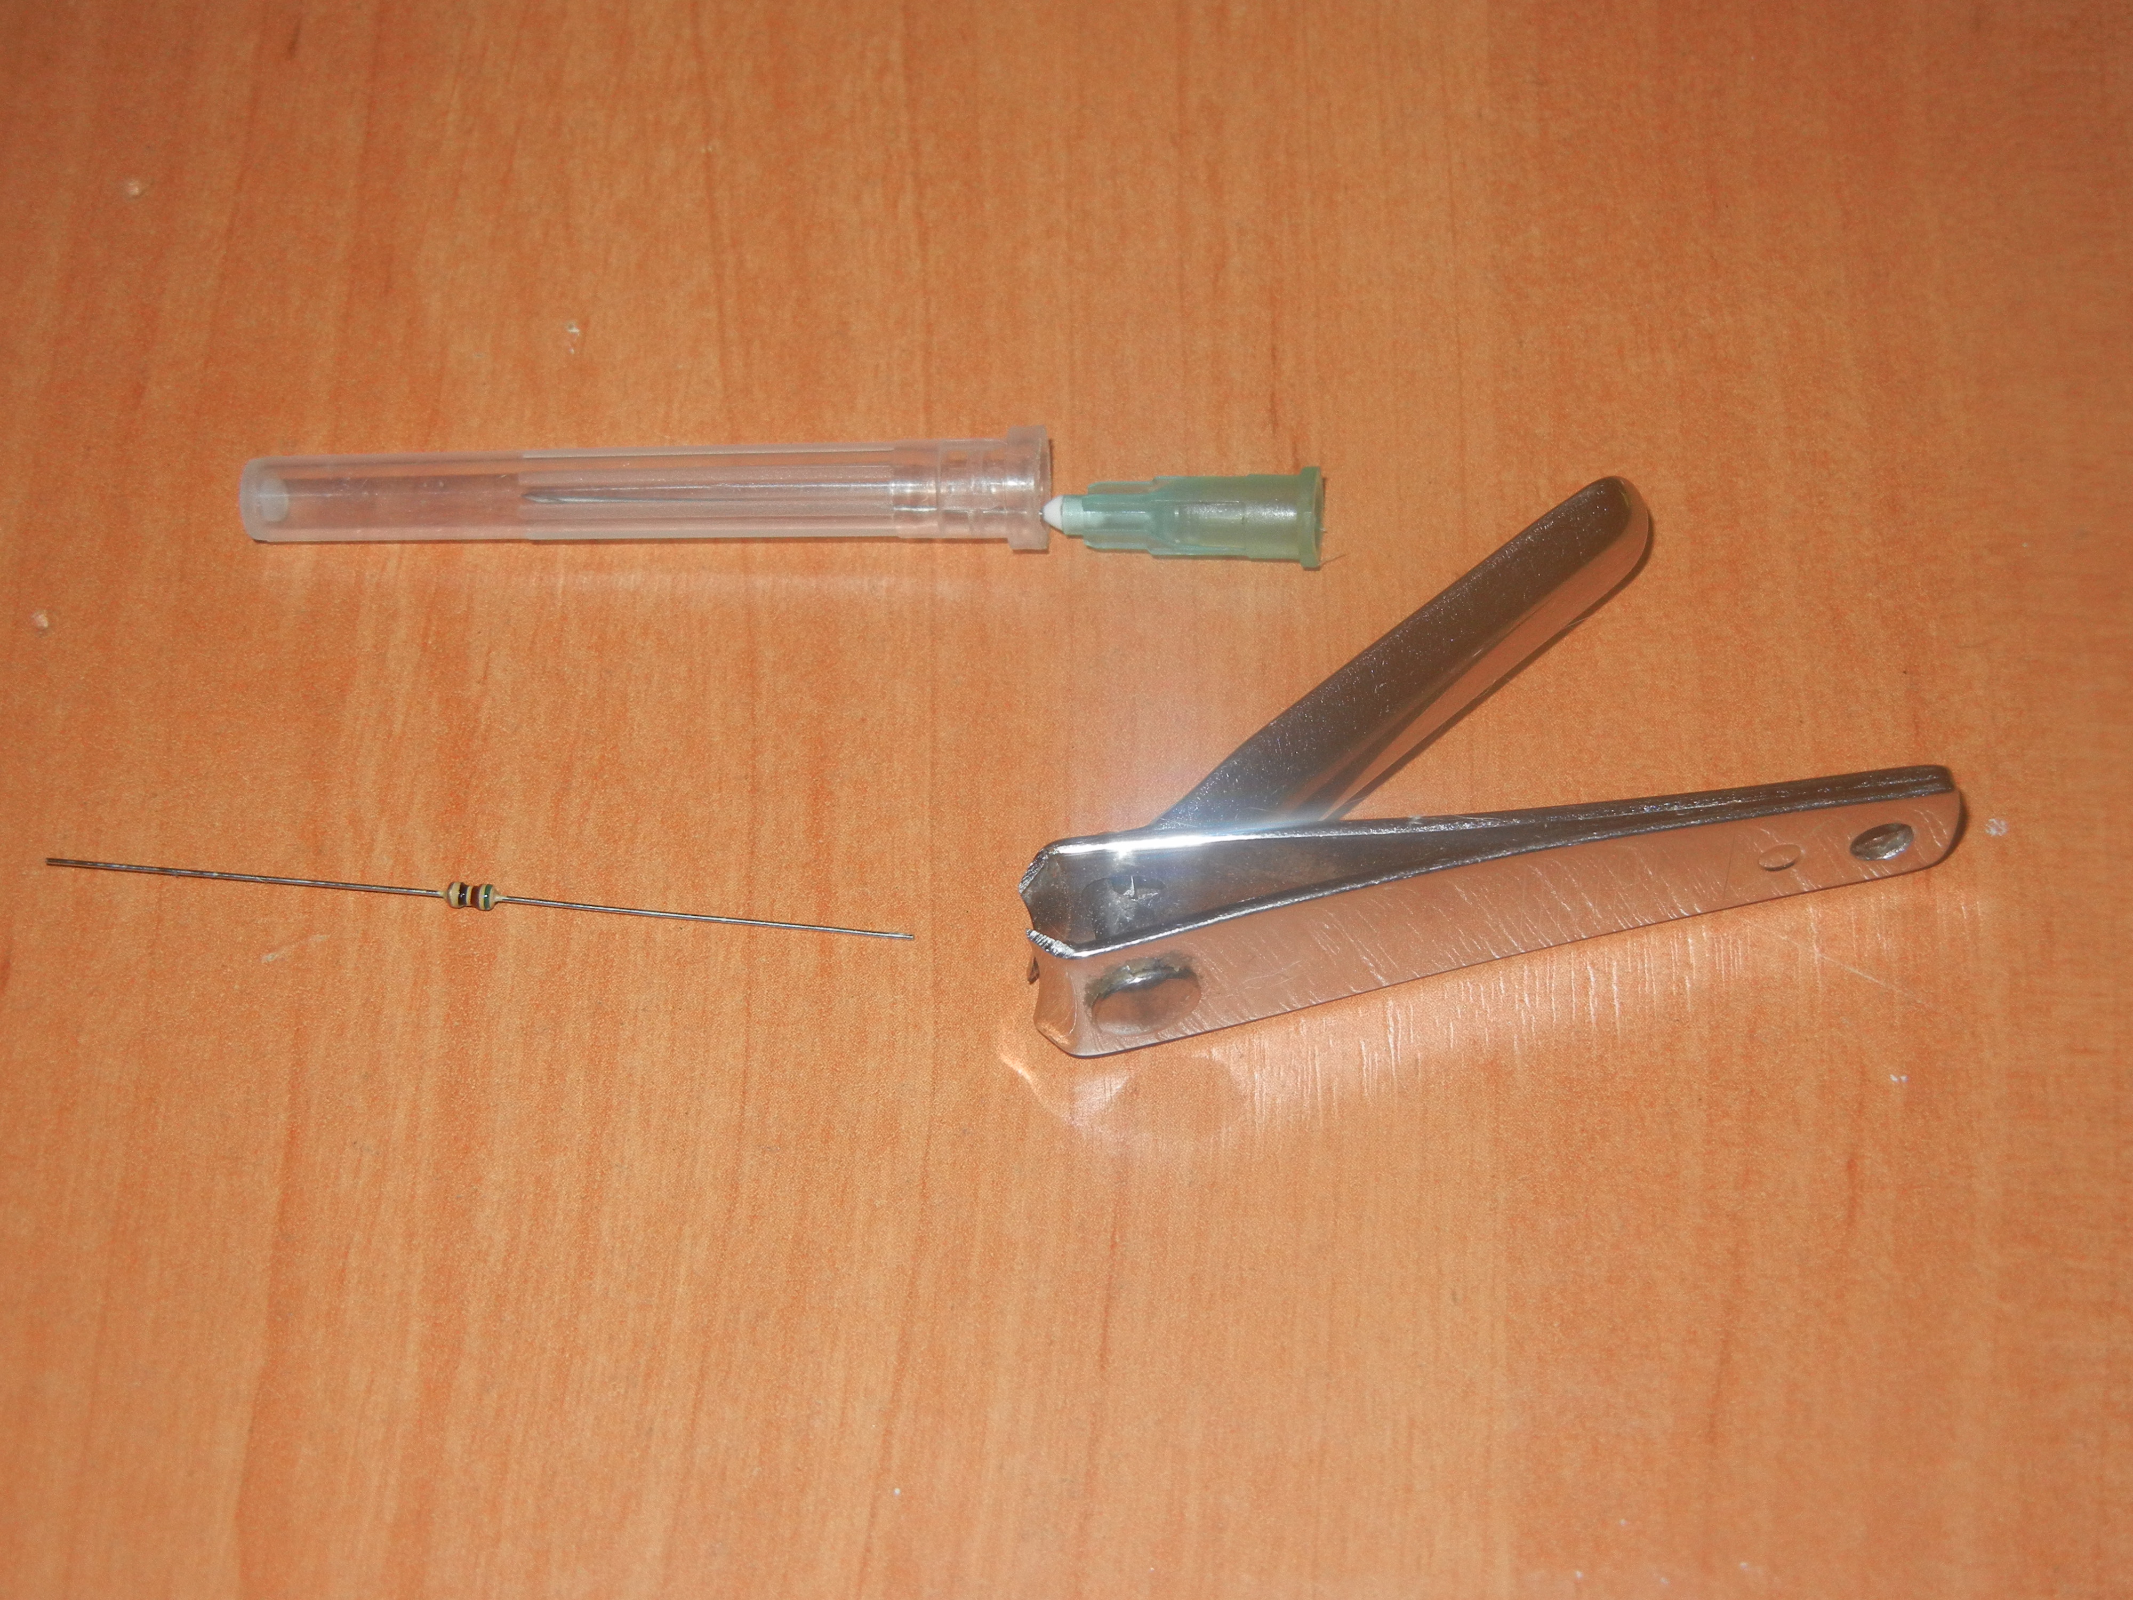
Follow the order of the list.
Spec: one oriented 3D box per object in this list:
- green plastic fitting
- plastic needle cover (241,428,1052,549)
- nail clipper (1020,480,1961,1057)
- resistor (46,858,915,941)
[{"bbox_3d":[0.008,-0.021,0.263,0.020,0.007,0.007,1,56,1],"label":"green plastic fitting"},{"bbox_3d":[-0.031,-0.022,0.264,0.059,0.009,0.009,-1,56,1],"label":"plastic needle cover"},{"bbox_3d":[0.026,-0.005,0.248,0.065,0.014,0.031,-12,57,-8],"label":"nail clipper"},{"bbox_3d":[-0.040,0.007,0.248,0.060,0.002,0.002,5,56,3],"label":"resistor"}]

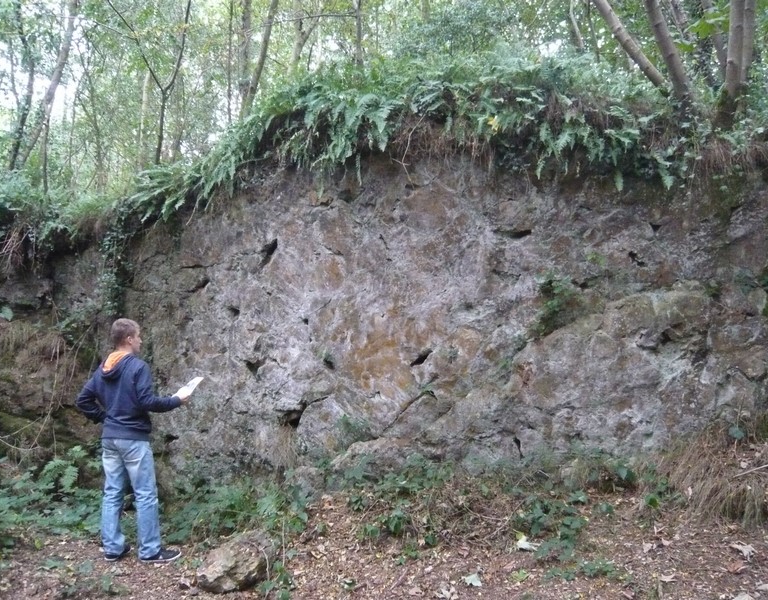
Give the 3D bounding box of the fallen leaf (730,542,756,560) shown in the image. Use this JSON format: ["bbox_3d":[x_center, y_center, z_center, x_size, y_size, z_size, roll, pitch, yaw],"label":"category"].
[{"bbox_3d":[2.572,1.799,4.630,0.180,0.060,0.160,-2,-3,28],"label":"fallen leaf"}]

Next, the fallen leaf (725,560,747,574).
[{"bbox_3d":[2.374,1.806,4.370,0.145,0.045,0.130,-2,-3,28],"label":"fallen leaf"}]

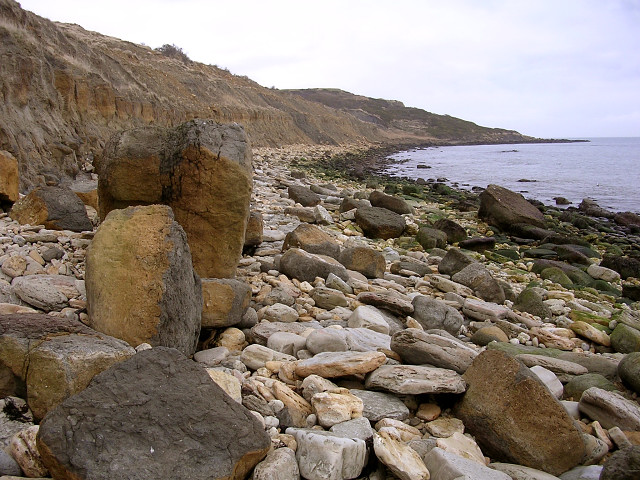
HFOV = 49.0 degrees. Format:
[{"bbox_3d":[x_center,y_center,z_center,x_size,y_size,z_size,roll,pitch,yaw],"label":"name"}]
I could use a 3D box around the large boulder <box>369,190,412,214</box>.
[{"bbox_3d":[1.505,-0.793,15.018,0.923,0.517,0.554,4,9,25],"label":"large boulder"}]

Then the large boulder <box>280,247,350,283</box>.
[{"bbox_3d":[-0.063,0.282,7.906,0.788,0.328,0.473,4,9,25],"label":"large boulder"}]

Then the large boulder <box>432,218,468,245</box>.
[{"bbox_3d":[2.079,-0.138,11.284,0.586,0.399,0.440,3,9,20],"label":"large boulder"}]

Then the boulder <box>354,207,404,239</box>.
[{"bbox_3d":[1.003,-0.293,11.629,0.842,0.500,0.632,1,8,10],"label":"boulder"}]

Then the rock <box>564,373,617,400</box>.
[{"bbox_3d":[1.723,0.941,4.476,0.307,0.159,0.230,1,8,10],"label":"rock"}]

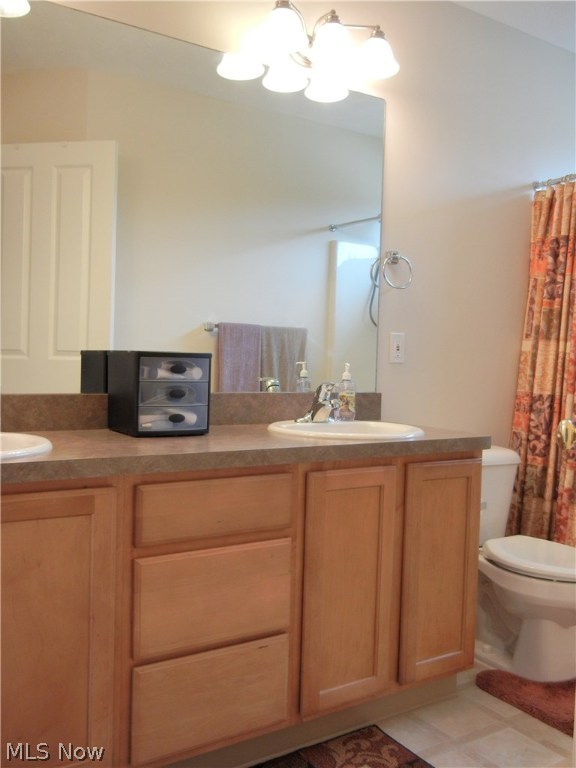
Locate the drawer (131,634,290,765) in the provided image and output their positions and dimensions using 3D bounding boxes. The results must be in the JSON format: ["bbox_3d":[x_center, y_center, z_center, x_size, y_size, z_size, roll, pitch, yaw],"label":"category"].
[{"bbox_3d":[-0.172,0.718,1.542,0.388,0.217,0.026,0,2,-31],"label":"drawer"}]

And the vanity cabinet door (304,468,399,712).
[{"bbox_3d":[0.154,0.523,1.724,0.276,0.612,0.024,0,2,-31],"label":"vanity cabinet door"}]

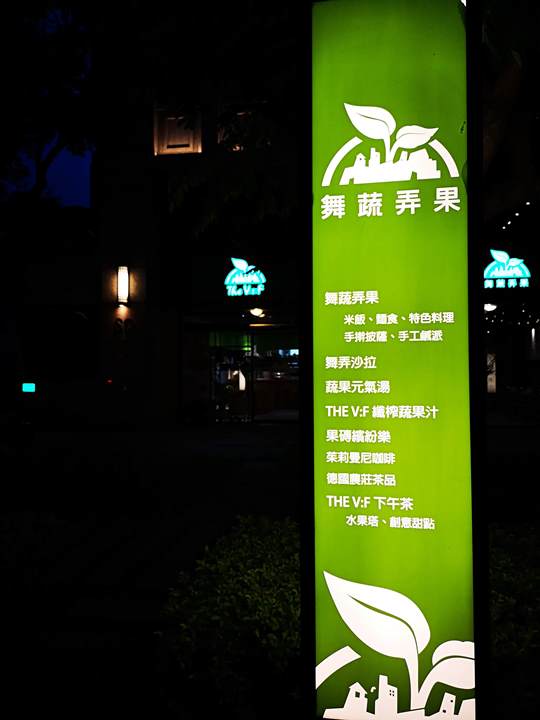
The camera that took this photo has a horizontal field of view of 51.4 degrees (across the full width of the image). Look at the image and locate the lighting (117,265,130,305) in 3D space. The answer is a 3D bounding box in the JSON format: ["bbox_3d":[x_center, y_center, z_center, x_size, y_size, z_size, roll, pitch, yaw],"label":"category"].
[{"bbox_3d":[-4.252,-2.162,16.300,0.320,1.080,0.220,-1,-2,11],"label":"lighting"}]

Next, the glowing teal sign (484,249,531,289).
[{"bbox_3d":[6.259,-2.411,14.800,1.150,1.020,0.120,-1,-2,10],"label":"glowing teal sign"}]

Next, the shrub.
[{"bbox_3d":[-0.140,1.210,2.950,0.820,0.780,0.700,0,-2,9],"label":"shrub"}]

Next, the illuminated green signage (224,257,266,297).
[{"bbox_3d":[-0.711,-2.424,16.300,1.200,1.130,0.120,-1,-2,11],"label":"illuminated green signage"}]

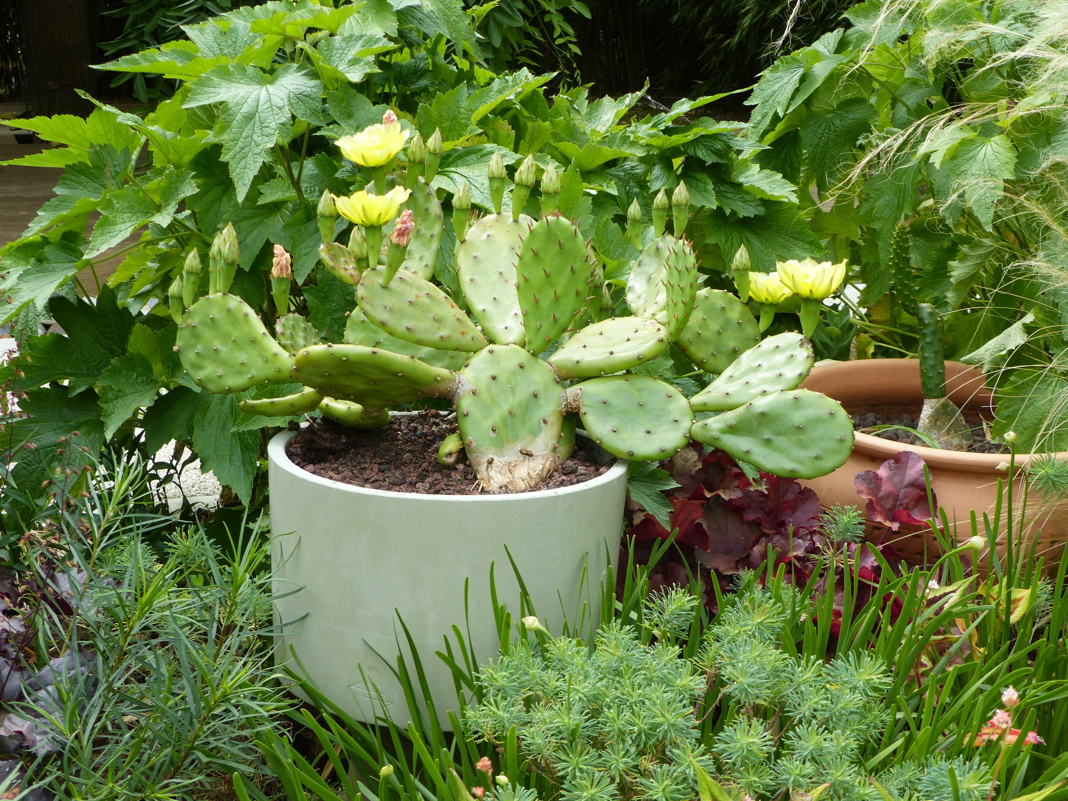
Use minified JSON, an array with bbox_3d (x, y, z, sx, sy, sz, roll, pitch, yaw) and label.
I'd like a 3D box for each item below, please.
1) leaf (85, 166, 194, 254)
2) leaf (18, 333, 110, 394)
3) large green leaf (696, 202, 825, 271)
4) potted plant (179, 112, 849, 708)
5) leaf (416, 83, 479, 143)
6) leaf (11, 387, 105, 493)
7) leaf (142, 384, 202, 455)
[{"bbox_3d":[-0.457,-0.220,2.020,0.119,0.095,0.080,1,12,0],"label":"leaf"},{"bbox_3d":[-0.547,-0.043,2.020,0.101,0.068,0.060,1,12,0],"label":"leaf"},{"bbox_3d":[0.269,-0.196,2.080,0.151,0.078,0.060,1,12,0],"label":"large green leaf"},{"bbox_3d":[-0.019,0.004,1.720,0.650,0.565,0.400,1,12,0],"label":"potted plant"},{"bbox_3d":[-0.109,-0.362,2.180,0.078,0.071,0.060,1,12,0],"label":"leaf"},{"bbox_3d":[-0.544,0.045,1.980,0.097,0.117,0.060,1,12,0],"label":"leaf"},{"bbox_3d":[-0.423,0.023,2.020,0.061,0.076,0.050,1,12,0],"label":"leaf"}]

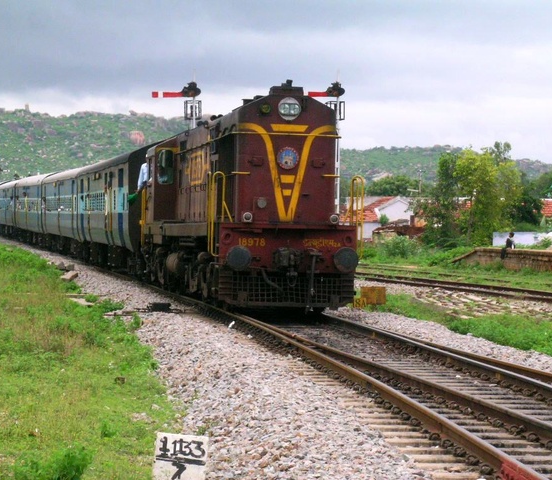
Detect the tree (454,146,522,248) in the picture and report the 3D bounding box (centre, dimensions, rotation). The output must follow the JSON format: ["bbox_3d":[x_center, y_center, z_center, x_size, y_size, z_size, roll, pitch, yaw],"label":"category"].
[{"bbox_3d":[13.079,-2.554,132.000,4.185,6.155,4.200,0,1,0],"label":"tree"}]

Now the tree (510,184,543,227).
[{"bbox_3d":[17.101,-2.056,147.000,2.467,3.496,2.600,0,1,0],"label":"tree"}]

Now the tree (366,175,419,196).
[{"bbox_3d":[11.136,-3.584,205.000,5.162,5.353,5.000,0,1,0],"label":"tree"}]

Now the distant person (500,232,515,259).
[{"bbox_3d":[10.283,0.261,95.000,0.580,1.205,0.450,0,1,-17],"label":"distant person"}]

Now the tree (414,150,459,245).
[{"bbox_3d":[10.103,-2.486,135.000,3.021,6.043,3.100,0,1,0],"label":"tree"}]

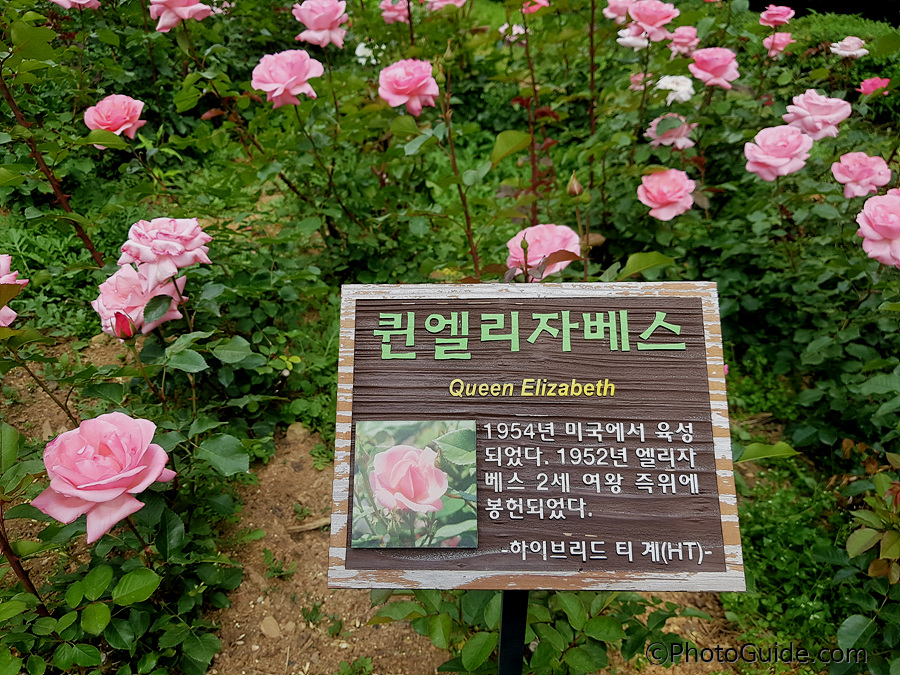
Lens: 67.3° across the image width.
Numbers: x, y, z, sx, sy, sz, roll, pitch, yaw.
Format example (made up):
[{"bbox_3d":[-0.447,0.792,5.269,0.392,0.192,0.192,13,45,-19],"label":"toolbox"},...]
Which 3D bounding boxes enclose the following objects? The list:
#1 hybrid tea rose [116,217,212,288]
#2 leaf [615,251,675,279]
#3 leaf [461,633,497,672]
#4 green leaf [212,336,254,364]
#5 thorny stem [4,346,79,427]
[{"bbox_3d":[-0.328,-0.099,0.780,0.104,0.060,0.104,-13,42,-21],"label":"hybrid tea rose"},{"bbox_3d":[0.240,-0.088,0.830,0.070,0.016,0.036,-22,37,-5],"label":"leaf"},{"bbox_3d":[0.037,0.390,0.840,0.033,0.010,0.055,34,63,23],"label":"leaf"},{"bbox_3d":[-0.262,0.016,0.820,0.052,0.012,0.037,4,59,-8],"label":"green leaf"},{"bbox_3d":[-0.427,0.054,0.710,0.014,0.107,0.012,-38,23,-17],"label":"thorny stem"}]

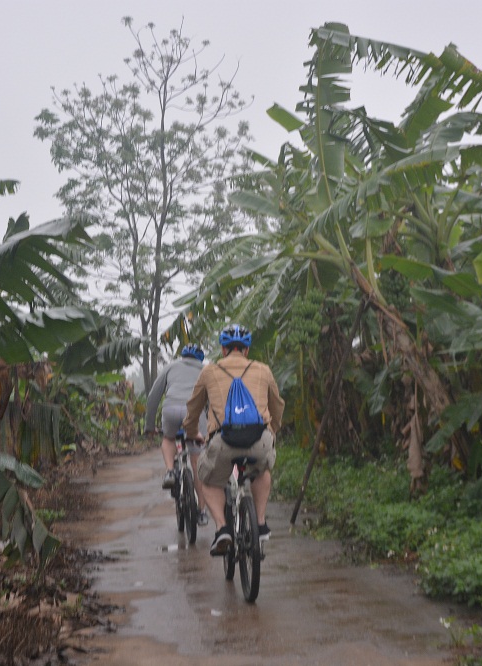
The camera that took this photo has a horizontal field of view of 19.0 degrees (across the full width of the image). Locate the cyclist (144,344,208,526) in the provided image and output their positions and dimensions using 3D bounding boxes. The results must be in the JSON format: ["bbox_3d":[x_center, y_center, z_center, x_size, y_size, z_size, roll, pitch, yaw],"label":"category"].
[{"bbox_3d":[-0.575,0.912,13.100,0.640,1.640,0.920,0,-2,-8],"label":"cyclist"}]

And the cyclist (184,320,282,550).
[{"bbox_3d":[-0.050,0.715,9.550,0.660,1.530,0.870,0,-2,-8],"label":"cyclist"}]

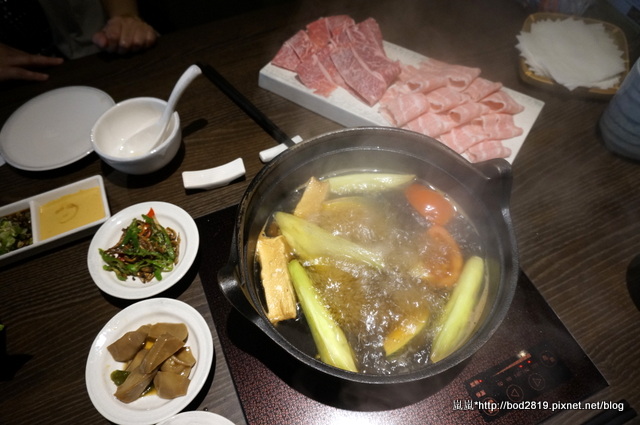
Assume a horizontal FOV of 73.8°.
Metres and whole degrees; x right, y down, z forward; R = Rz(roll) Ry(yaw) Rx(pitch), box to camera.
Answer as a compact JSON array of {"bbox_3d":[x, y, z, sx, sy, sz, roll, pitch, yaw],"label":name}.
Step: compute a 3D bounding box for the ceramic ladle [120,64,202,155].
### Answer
[{"bbox_3d":[-0.194,-0.123,0.548,0.139,0.035,0.042,-46,65,3],"label":"ceramic ladle"}]

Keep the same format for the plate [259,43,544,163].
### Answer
[{"bbox_3d":[0.106,-0.167,0.597,0.346,0.025,0.176,33,64,20],"label":"plate"}]

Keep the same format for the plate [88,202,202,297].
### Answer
[{"bbox_3d":[-0.194,0.043,0.477,0.122,0.020,0.122,-1,58,1],"label":"plate"}]

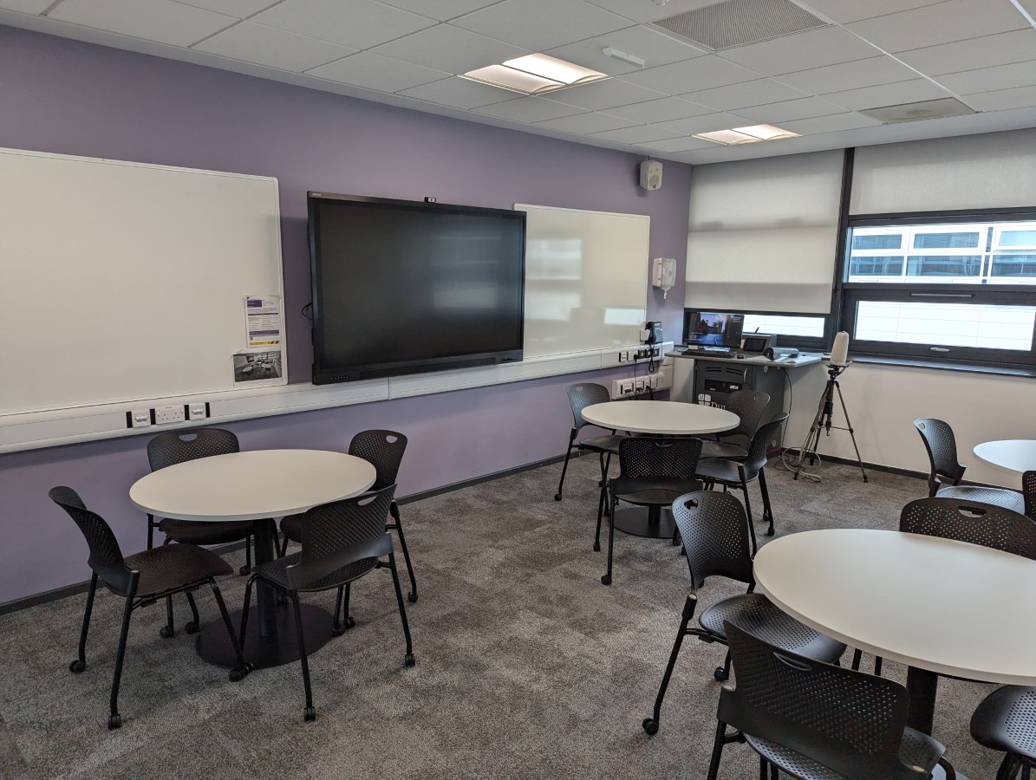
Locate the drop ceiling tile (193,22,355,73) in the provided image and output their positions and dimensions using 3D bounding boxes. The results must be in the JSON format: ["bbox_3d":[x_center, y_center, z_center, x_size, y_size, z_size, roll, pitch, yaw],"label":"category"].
[{"bbox_3d":[-1.178,-1.669,3.504,0.571,0.025,0.592,10,13,44],"label":"drop ceiling tile"}]

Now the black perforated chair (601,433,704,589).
[{"bbox_3d":[0.716,0.585,3.833,0.540,0.820,0.570,0,9,0],"label":"black perforated chair"}]

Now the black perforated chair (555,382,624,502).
[{"bbox_3d":[0.615,0.384,5.063,0.540,0.820,0.570,-8,13,-42],"label":"black perforated chair"}]

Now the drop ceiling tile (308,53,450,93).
[{"bbox_3d":[-0.752,-1.714,3.900,0.600,0.020,0.600,9,13,44],"label":"drop ceiling tile"}]

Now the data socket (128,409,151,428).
[{"bbox_3d":[-1.941,0.147,3.705,0.018,0.086,0.087,9,13,44],"label":"data socket"}]

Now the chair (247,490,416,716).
[{"bbox_3d":[-0.765,0.760,2.910,0.570,0.836,0.550,9,12,41],"label":"chair"}]

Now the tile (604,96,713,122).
[{"bbox_3d":[0.937,-1.850,4.753,0.600,0.020,0.600,9,13,44],"label":"tile"}]

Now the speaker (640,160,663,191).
[{"bbox_3d":[1.200,-1.927,6.467,0.150,0.230,0.160,-6,26,-13],"label":"speaker"}]

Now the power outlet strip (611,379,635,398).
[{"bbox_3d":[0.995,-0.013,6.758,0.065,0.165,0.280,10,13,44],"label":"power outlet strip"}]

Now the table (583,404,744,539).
[{"bbox_3d":[0.919,0.520,4.753,1.000,0.740,1.000,0,9,0],"label":"table"}]

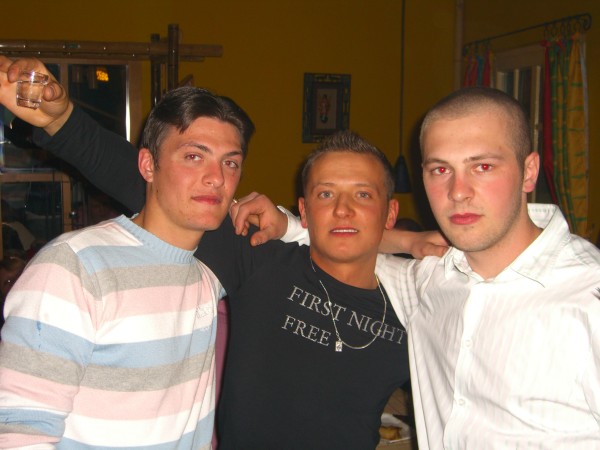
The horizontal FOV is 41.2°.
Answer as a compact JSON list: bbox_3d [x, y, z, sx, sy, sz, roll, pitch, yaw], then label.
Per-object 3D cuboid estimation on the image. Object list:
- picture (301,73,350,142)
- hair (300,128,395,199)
[{"bbox_3d":[0.126,-0.542,3.700,0.223,0.322,0.025,0,5,-9],"label":"picture"},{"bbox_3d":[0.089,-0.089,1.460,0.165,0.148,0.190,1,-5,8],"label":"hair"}]

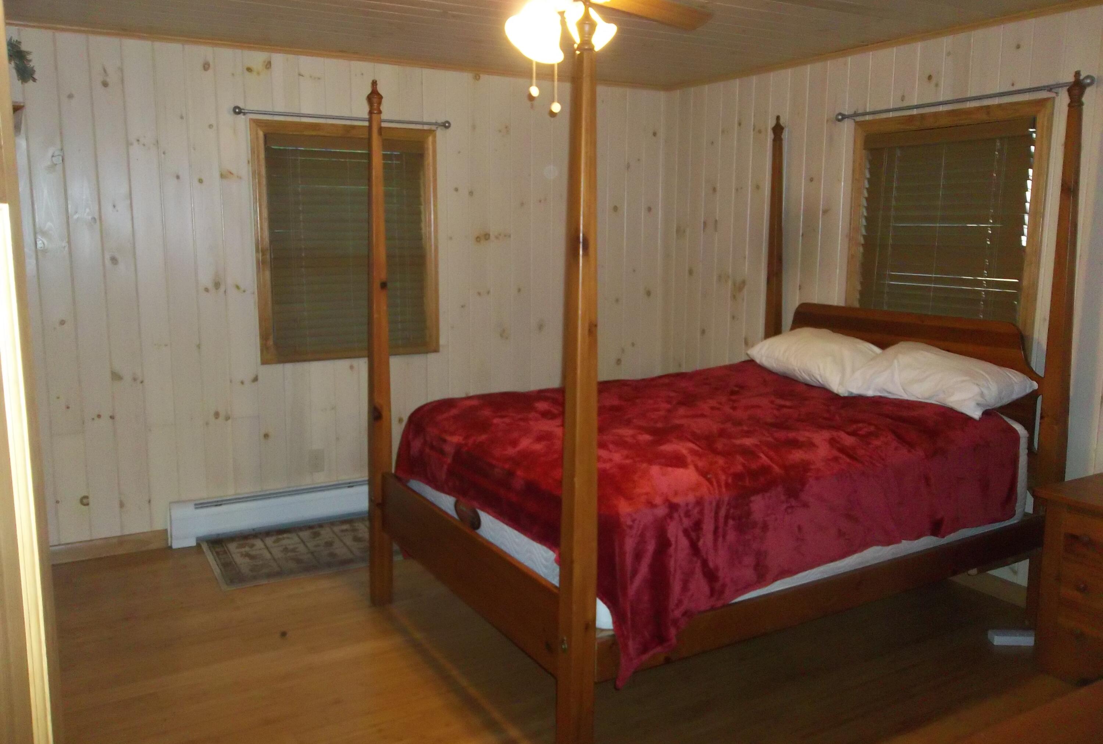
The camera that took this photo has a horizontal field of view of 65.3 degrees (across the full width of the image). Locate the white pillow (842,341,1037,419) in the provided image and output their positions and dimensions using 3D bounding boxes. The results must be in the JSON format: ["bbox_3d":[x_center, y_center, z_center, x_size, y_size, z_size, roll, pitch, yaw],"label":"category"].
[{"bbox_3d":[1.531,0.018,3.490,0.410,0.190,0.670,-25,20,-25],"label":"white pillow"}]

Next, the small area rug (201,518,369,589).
[{"bbox_3d":[-1.125,0.852,4.288,1.090,0.012,0.700,-5,11,-30],"label":"small area rug"}]

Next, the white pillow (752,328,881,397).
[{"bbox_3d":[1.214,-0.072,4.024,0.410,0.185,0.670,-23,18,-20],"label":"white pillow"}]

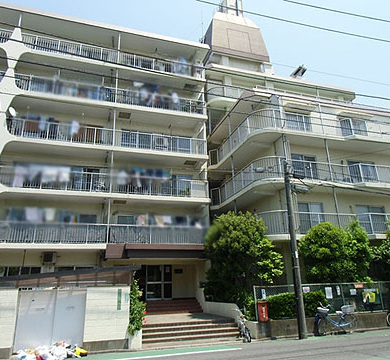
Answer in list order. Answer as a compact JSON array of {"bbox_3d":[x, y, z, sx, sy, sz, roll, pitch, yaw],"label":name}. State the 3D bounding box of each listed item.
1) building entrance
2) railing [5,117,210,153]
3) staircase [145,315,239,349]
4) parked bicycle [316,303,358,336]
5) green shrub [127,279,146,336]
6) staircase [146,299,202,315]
[{"bbox_3d":[-2.277,5.857,18.875,2.028,1.841,0.312,4,-19,-17],"label":"building entrance"},{"bbox_3d":[-4.714,-2.018,19.559,11.128,1.269,1.529,4,-19,-17],"label":"railing"},{"bbox_3d":[-0.329,5.396,11.841,3.328,0.593,1.352,4,-19,-17],"label":"staircase"},{"bbox_3d":[5.233,5.140,12.358,1.768,1.082,0.582,4,-19,-17],"label":"parked bicycle"},{"bbox_3d":[-1.937,4.279,11.099,0.624,1.747,0.676,4,-19,-17],"label":"green shrub"},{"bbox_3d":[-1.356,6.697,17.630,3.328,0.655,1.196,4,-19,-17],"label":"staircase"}]

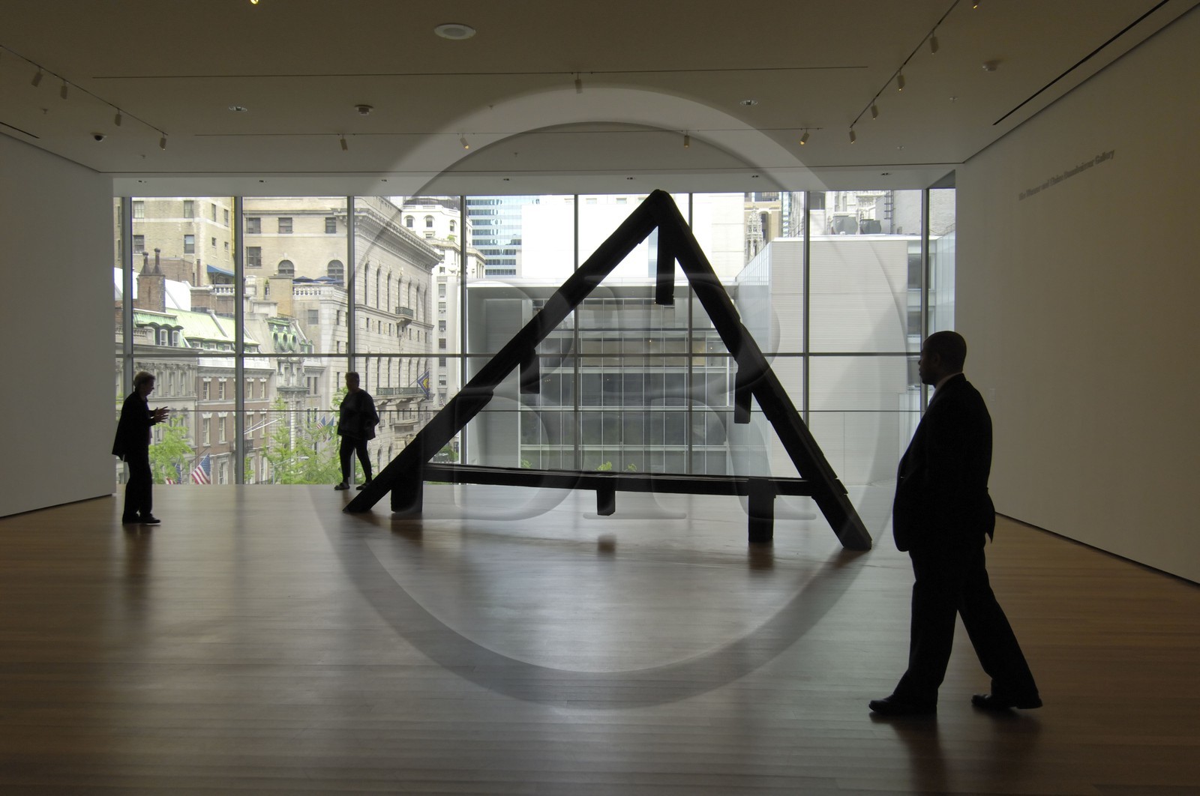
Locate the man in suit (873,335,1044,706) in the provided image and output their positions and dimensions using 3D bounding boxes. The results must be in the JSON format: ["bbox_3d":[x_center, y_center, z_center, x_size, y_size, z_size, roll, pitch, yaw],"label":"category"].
[{"bbox_3d":[1.694,0.580,4.285,0.800,1.794,0.580,0,1,12],"label":"man in suit"}]

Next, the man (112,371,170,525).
[{"bbox_3d":[-5.262,0.567,10.306,0.570,1.733,0.500,0,1,-20],"label":"man"}]

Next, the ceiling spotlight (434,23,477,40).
[{"bbox_3d":[-1.213,-3.084,7.552,0.355,0.045,0.355,0,1,2],"label":"ceiling spotlight"}]

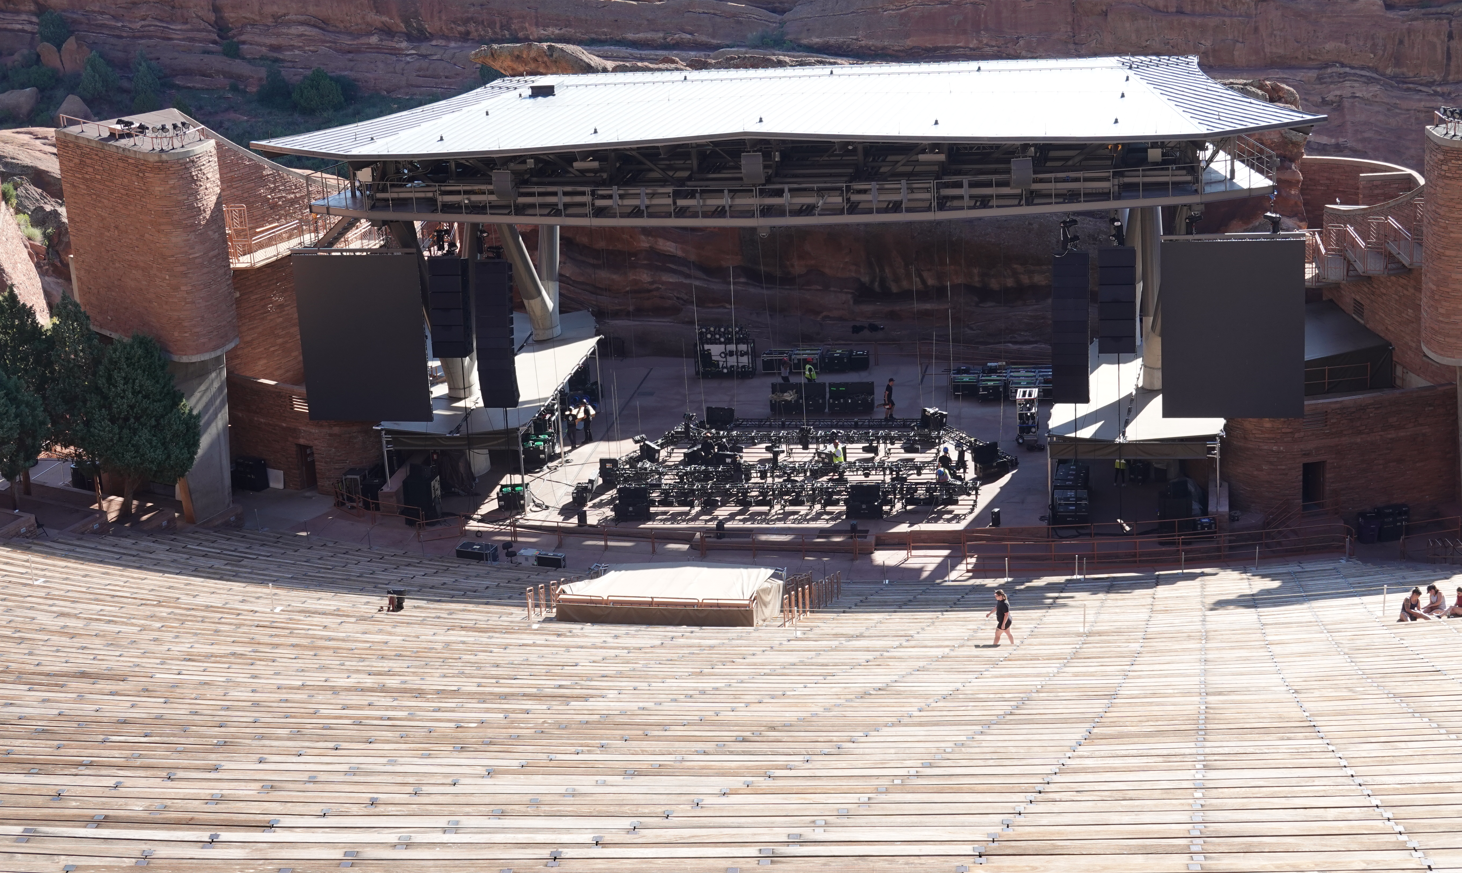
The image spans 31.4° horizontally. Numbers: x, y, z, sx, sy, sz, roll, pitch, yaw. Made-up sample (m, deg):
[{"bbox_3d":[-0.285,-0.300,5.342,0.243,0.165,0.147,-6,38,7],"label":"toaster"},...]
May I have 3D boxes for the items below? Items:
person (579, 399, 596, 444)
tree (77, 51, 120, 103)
[{"bbox_3d":[-5.620,-0.585,102.300,0.500,1.770,0.520,-8,19,-14],"label":"person"},{"bbox_3d":[-55.948,-31.752,230.000,3.800,4.700,3.800,-3,18,0],"label":"tree"}]

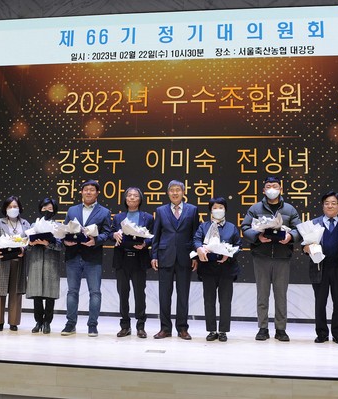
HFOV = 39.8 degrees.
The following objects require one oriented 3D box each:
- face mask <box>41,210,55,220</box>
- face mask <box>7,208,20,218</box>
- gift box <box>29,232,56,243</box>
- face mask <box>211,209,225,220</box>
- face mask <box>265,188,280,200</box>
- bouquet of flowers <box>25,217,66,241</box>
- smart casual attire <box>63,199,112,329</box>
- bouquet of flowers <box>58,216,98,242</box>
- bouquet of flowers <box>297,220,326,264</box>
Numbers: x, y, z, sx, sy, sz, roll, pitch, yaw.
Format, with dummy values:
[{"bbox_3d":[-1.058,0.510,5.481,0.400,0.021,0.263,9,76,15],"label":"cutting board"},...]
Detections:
[{"bbox_3d":[-1.373,0.182,5.315,0.140,0.110,0.085,2,-8,-6],"label":"face mask"},{"bbox_3d":[-1.802,0.162,5.403,0.140,0.110,0.085,2,-8,-8],"label":"face mask"},{"bbox_3d":[-1.389,0.417,5.121,0.250,0.100,0.170,2,-8,-2],"label":"gift box"},{"bbox_3d":[0.539,0.163,5.076,0.142,0.115,0.085,0,-8,6],"label":"face mask"},{"bbox_3d":[1.141,-0.055,5.139,0.150,0.125,0.090,0,-8,11],"label":"face mask"},{"bbox_3d":[-1.356,0.319,5.121,0.390,0.240,0.250,2,-8,-2],"label":"bouquet of flowers"},{"bbox_3d":[-0.912,0.738,5.216,0.480,1.360,0.360,1,-8,0],"label":"smart casual attire"},{"bbox_3d":[-0.980,0.325,5.050,0.380,0.240,0.250,1,-8,0],"label":"bouquet of flowers"},{"bbox_3d":[1.487,0.459,4.865,0.260,0.450,0.200,-7,-2,11],"label":"bouquet of flowers"}]

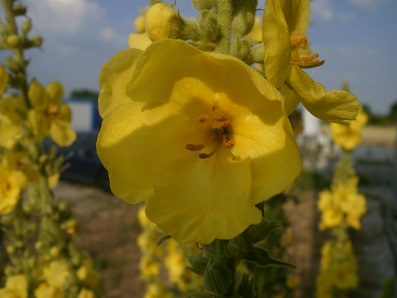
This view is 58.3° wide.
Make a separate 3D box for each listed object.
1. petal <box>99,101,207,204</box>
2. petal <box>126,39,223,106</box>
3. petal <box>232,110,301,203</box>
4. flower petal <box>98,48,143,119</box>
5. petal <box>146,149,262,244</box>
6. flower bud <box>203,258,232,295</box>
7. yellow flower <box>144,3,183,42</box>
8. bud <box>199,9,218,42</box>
[{"bbox_3d":[-0.012,0.001,0.092,0.028,0.026,0.010,-1,-3,-9],"label":"petal"},{"bbox_3d":[-0.006,-0.019,0.090,0.024,0.014,0.012,-1,27,-7],"label":"petal"},{"bbox_3d":[0.017,0.002,0.093,0.015,0.024,0.009,3,-4,34],"label":"petal"},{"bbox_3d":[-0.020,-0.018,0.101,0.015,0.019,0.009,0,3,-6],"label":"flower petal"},{"bbox_3d":[0.002,0.012,0.092,0.028,0.024,0.010,0,-15,5],"label":"petal"},{"bbox_3d":[0.005,0.038,0.105,0.009,0.011,0.009,0,-4,0],"label":"flower bud"},{"bbox_3d":[-0.009,-0.034,0.097,0.011,0.011,0.010,0,-4,0],"label":"yellow flower"},{"bbox_3d":[0.003,-0.037,0.106,0.007,0.011,0.006,0,-4,0],"label":"bud"}]

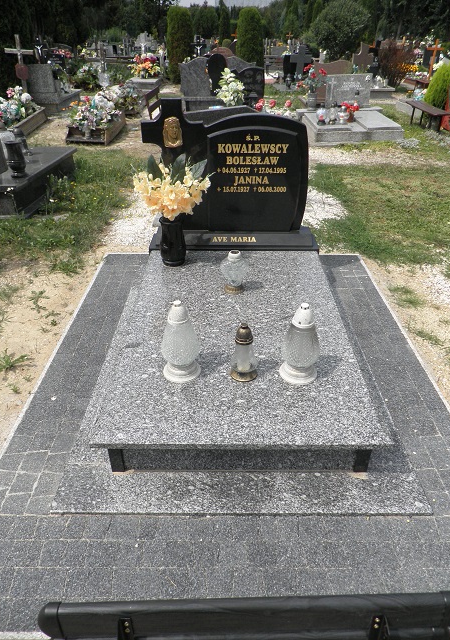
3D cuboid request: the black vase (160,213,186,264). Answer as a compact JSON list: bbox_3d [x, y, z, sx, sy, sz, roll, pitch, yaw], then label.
[{"bbox_3d":[-0.344,-0.512,2.884,0.171,0.306,0.173,0,34,0],"label":"black vase"}]

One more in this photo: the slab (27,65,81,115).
[{"bbox_3d":[-3.857,-5.096,9.654,1.036,0.785,1.994,-2,34,-3],"label":"slab"}]

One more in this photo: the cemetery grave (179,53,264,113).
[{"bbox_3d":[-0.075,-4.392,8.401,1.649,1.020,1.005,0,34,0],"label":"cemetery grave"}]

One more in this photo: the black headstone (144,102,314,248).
[{"bbox_3d":[0.053,-0.961,2.988,1.188,0.934,0.377,0,34,0],"label":"black headstone"}]

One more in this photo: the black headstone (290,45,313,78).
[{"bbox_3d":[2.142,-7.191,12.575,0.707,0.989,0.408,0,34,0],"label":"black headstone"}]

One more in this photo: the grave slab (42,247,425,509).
[{"bbox_3d":[0.062,0.067,2.503,1.457,0.228,2.080,0,34,0],"label":"grave slab"}]

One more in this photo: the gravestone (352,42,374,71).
[{"bbox_3d":[3.672,-6.837,11.869,0.644,0.942,0.188,0,34,0],"label":"gravestone"}]

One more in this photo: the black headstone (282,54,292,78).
[{"bbox_3d":[1.860,-7.132,12.614,0.518,0.691,0.157,0,34,0],"label":"black headstone"}]

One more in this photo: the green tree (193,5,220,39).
[{"bbox_3d":[-1.066,-16.363,24.943,1.570,2.355,1.570,0,34,0],"label":"green tree"}]

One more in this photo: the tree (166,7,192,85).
[{"bbox_3d":[-1.320,-7.793,12.639,0.816,1.915,0.816,0,34,0],"label":"tree"}]

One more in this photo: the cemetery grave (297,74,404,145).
[{"bbox_3d":[2.159,-3.582,7.453,1.570,0.738,2.072,-2,34,-3],"label":"cemetery grave"}]

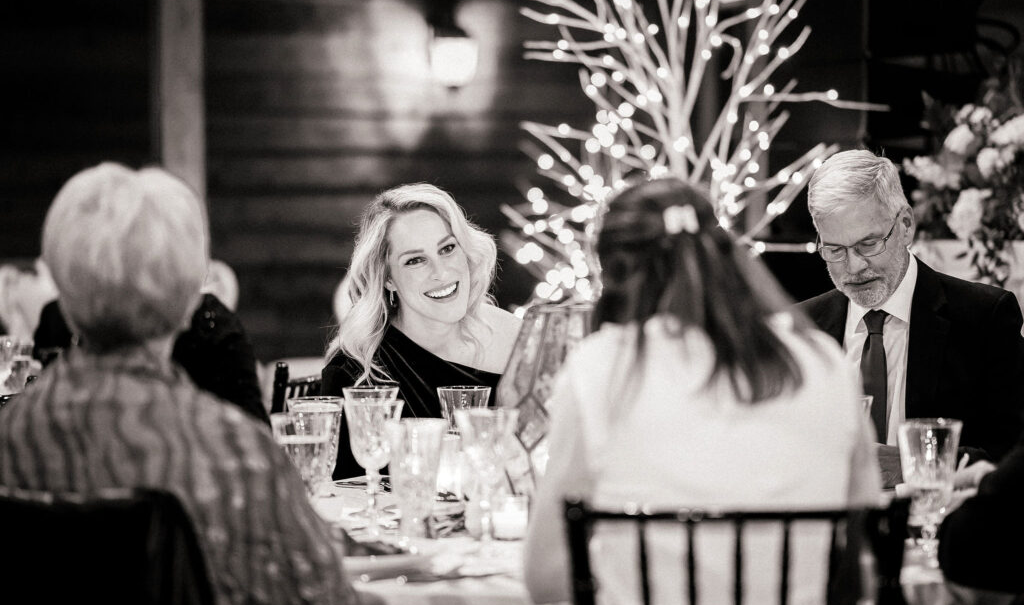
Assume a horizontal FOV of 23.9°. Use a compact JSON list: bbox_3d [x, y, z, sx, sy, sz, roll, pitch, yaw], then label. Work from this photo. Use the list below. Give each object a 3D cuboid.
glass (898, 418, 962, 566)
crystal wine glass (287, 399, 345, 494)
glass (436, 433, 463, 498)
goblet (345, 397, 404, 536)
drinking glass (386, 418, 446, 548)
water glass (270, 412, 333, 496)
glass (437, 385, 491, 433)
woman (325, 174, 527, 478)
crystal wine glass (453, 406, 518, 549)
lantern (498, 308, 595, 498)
[{"bbox_3d":[0.557,0.247,3.220,0.085,0.185,0.085,0,2,0],"label":"glass"},{"bbox_3d":[-0.289,0.240,3.560,0.085,0.189,0.085,0,2,0],"label":"crystal wine glass"},{"bbox_3d":[-0.092,0.270,3.920,0.080,0.108,0.080,0,2,0],"label":"glass"},{"bbox_3d":[-0.199,0.240,3.500,0.085,0.191,0.085,0,2,0],"label":"goblet"},{"bbox_3d":[-0.132,0.250,3.350,0.084,0.178,0.084,0,2,0],"label":"drinking glass"},{"bbox_3d":[-0.293,0.249,3.370,0.085,0.182,0.085,0,2,0],"label":"water glass"},{"bbox_3d":[-0.077,0.232,3.850,0.086,0.187,0.086,0,2,0],"label":"glass"},{"bbox_3d":[-0.153,0.428,4.320,0.480,1.270,0.700,-1,2,-11],"label":"woman"},{"bbox_3d":[-0.036,0.244,3.300,0.085,0.192,0.085,0,2,0],"label":"crystal wine glass"},{"bbox_3d":[0.106,0.167,3.760,0.250,0.320,0.250,0,2,0],"label":"lantern"}]

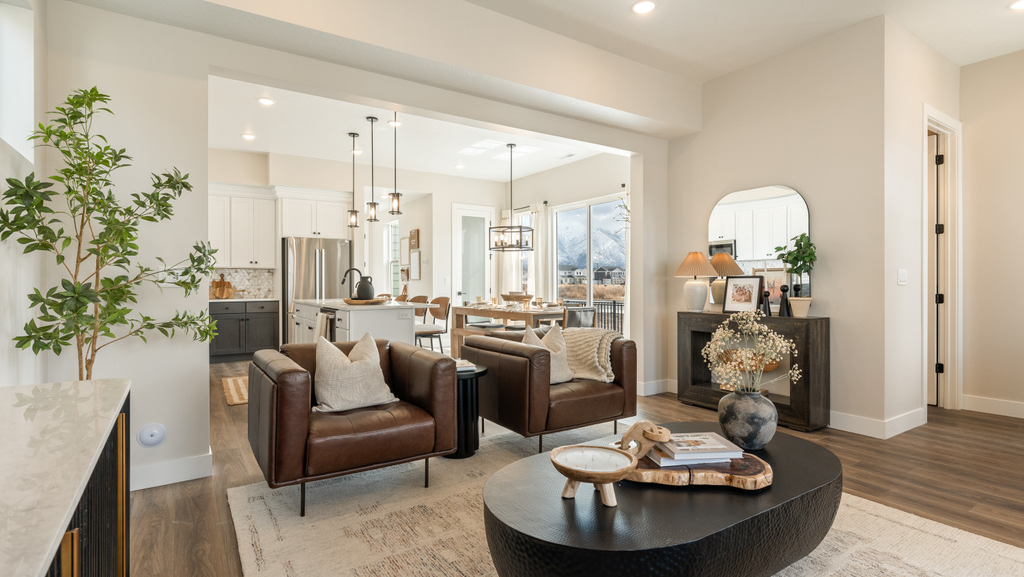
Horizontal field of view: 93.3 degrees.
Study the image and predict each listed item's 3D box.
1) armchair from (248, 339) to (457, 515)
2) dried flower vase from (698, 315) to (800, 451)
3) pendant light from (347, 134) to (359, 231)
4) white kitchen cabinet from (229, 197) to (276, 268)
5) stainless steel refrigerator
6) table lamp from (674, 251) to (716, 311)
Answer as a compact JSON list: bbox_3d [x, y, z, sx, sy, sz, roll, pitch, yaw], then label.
[{"bbox_3d":[-0.917,0.699,2.727,0.910,0.740,0.860,0,0,-35],"label":"armchair"},{"bbox_3d":[1.030,0.390,2.090,0.390,0.585,0.380,0,0,-34],"label":"dried flower vase"},{"bbox_3d":[-2.044,-1.390,6.250,0.135,1.210,0.135,0,0,-34],"label":"pendant light"},{"bbox_3d":[-4.024,-0.845,7.497,0.620,1.070,0.350,0,0,-32],"label":"white kitchen cabinet"},{"bbox_3d":[-3.112,0.180,7.642,0.910,1.800,0.880,0,0,-32],"label":"stainless steel refrigerator"},{"bbox_3d":[1.729,-0.056,4.536,0.420,0.574,0.420,0,0,-32],"label":"table lamp"}]

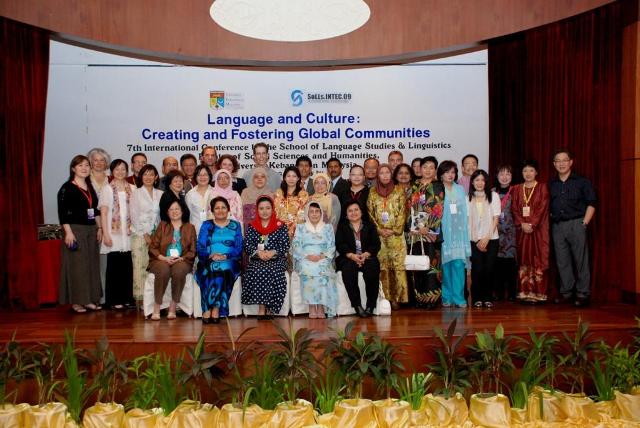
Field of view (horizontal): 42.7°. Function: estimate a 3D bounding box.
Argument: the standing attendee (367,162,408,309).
[{"bbox_3d":[0.724,0.224,8.777,0.450,1.498,0.290,0,1,8],"label":"standing attendee"}]

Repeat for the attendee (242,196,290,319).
[{"bbox_3d":[-0.549,0.418,8.404,0.500,1.227,0.740,-1,1,0],"label":"attendee"}]

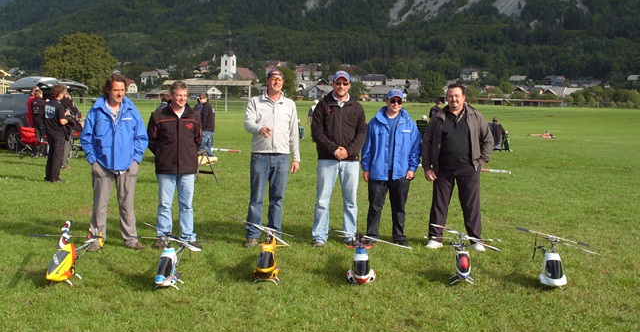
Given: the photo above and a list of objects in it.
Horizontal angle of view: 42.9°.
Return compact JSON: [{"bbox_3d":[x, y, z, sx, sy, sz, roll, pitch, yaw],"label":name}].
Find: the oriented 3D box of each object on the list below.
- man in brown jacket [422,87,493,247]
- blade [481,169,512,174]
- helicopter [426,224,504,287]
[{"bbox_3d":[1.437,-0.001,8.531,0.720,1.720,0.400,1,5,10],"label":"man in brown jacket"},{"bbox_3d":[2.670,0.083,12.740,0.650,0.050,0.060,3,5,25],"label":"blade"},{"bbox_3d":[1.190,0.783,7.042,0.620,0.410,1.250,0,5,6],"label":"helicopter"}]

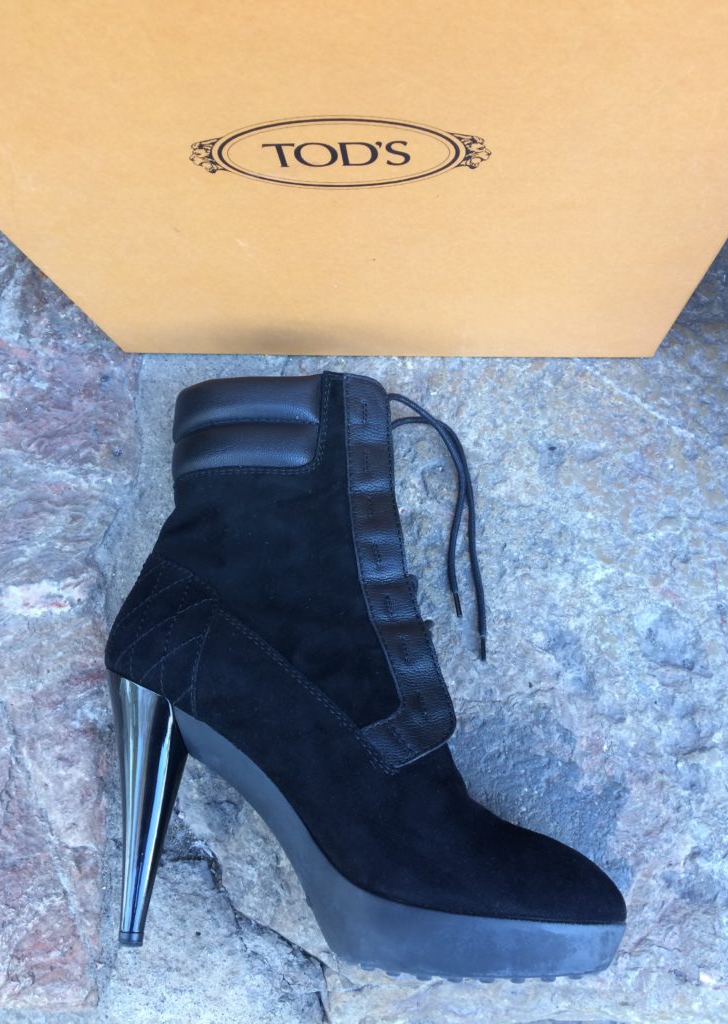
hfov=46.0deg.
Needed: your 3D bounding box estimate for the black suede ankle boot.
[{"bbox_3d":[-0.003,0.066,0.382,0.233,0.090,0.249,1,80,6],"label":"black suede ankle boot"}]

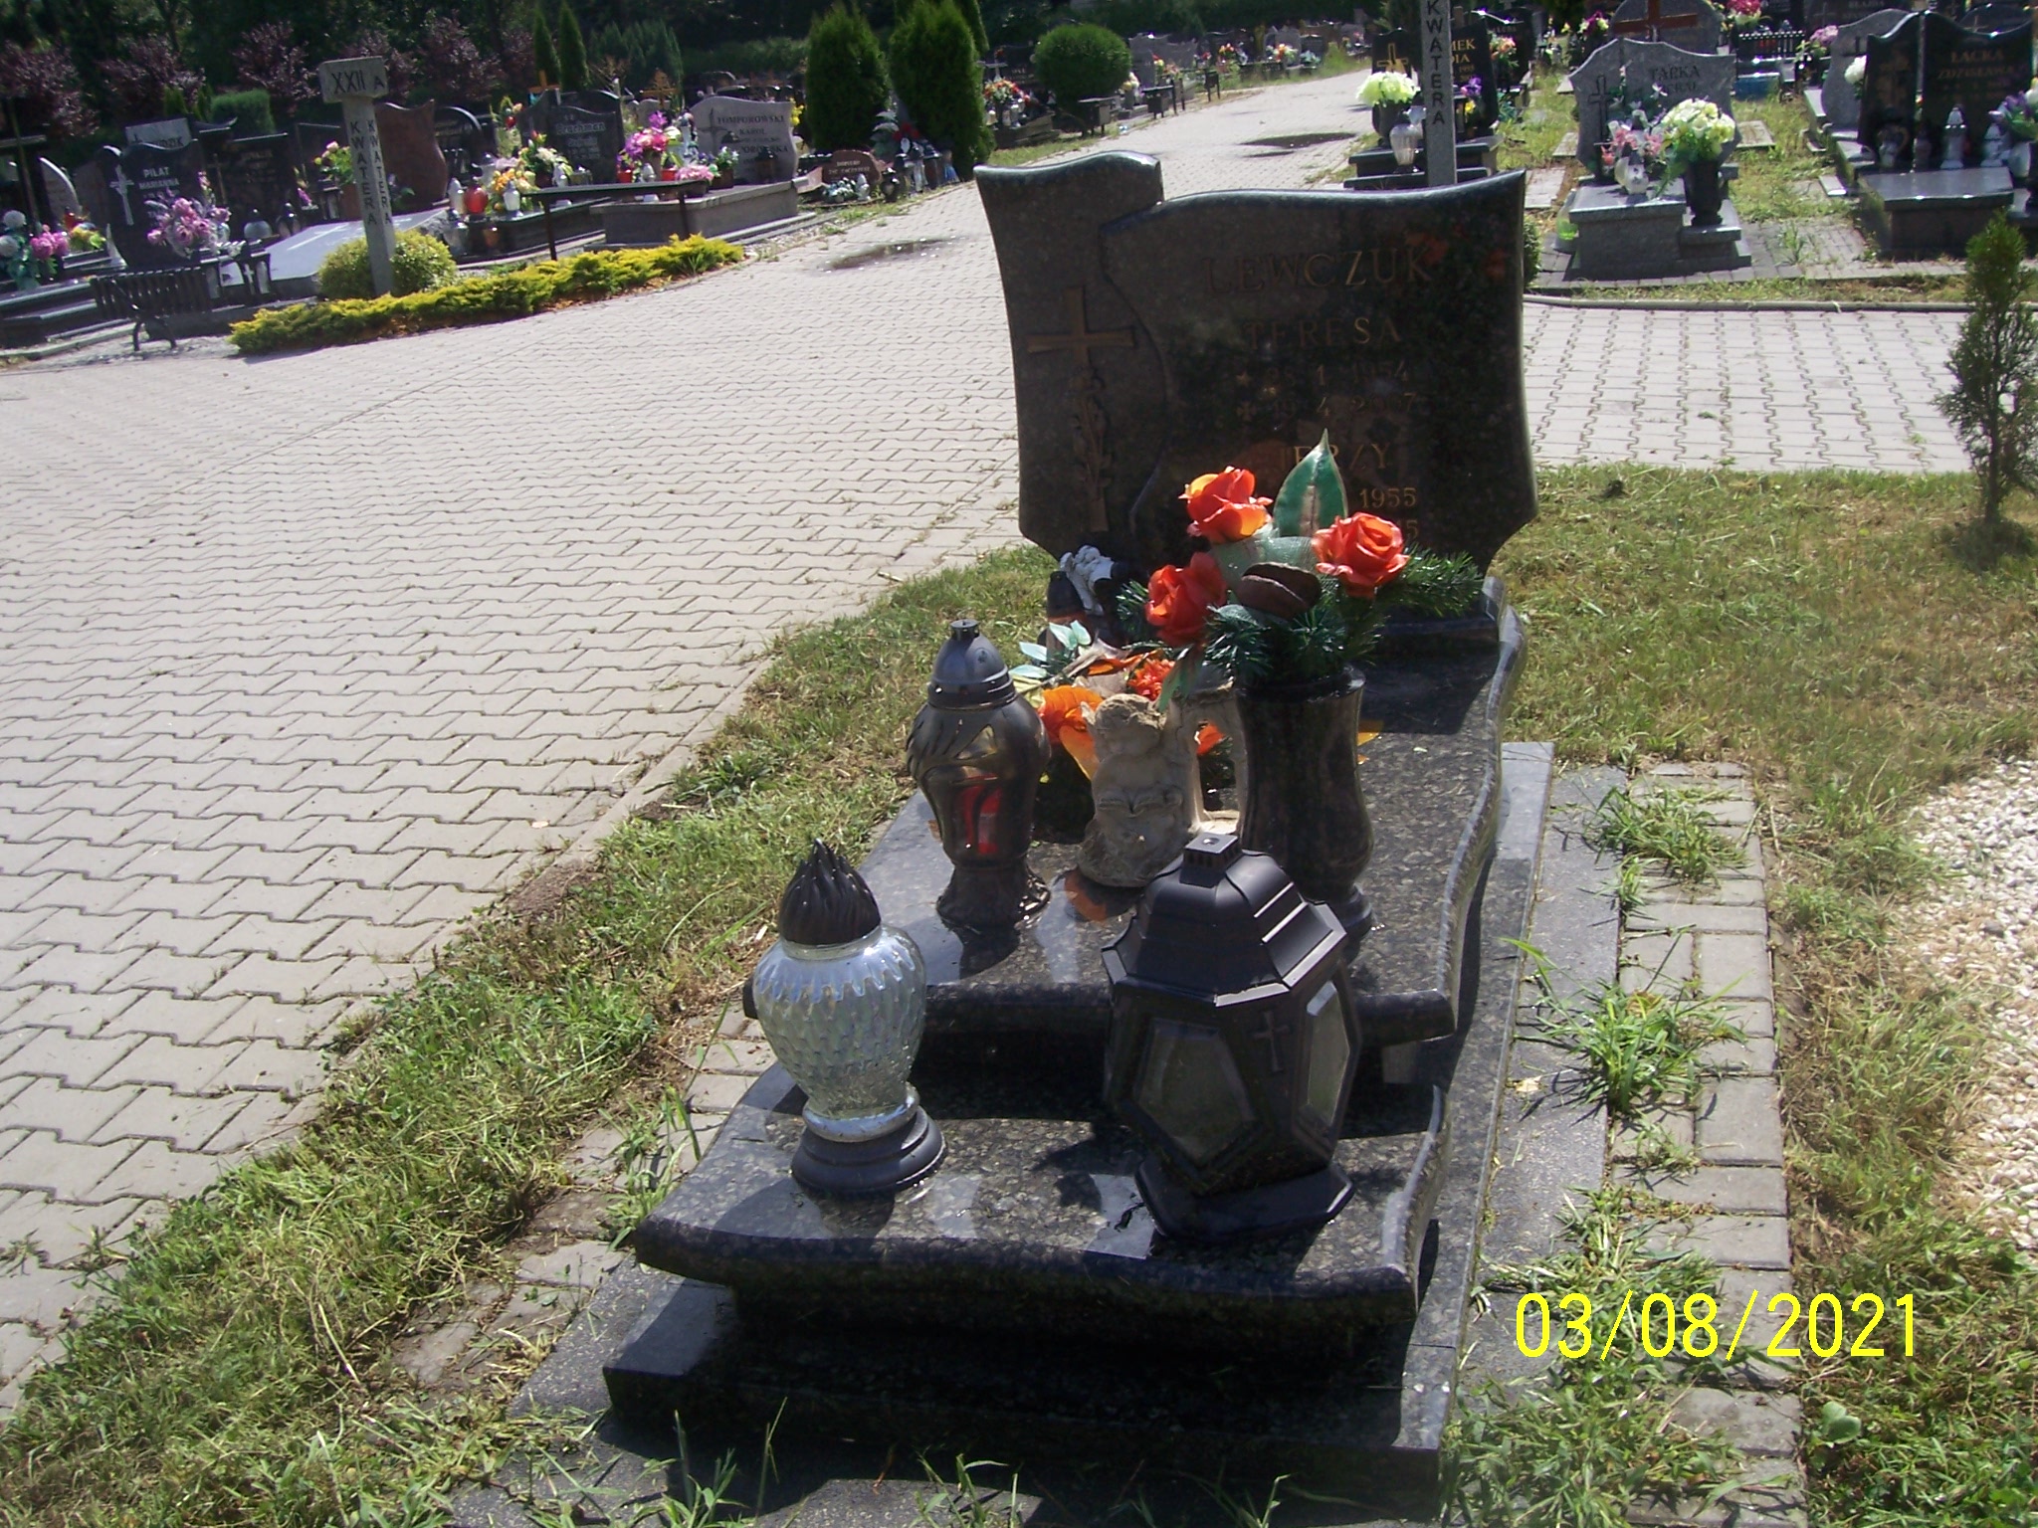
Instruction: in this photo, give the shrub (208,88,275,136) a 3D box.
[{"bbox_3d":[-7.322,-5.796,19.000,0.650,1.250,0.650,5,24,29],"label":"shrub"}]

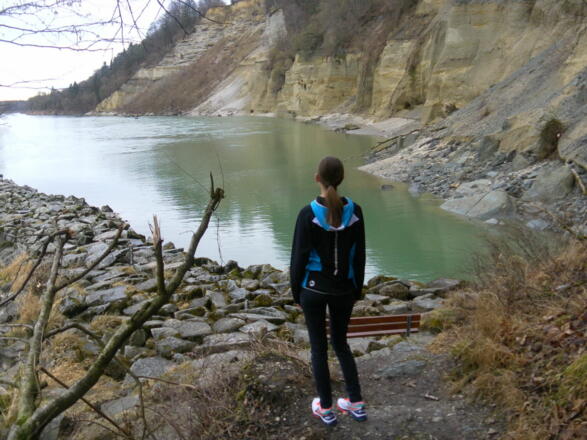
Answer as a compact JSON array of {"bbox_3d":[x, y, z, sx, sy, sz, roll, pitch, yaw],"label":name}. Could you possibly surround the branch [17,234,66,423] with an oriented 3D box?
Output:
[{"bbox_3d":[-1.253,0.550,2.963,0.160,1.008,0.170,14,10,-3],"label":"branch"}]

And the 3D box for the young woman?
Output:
[{"bbox_3d":[0.215,0.452,3.654,0.460,1.670,0.300,-3,11,-17],"label":"young woman"}]

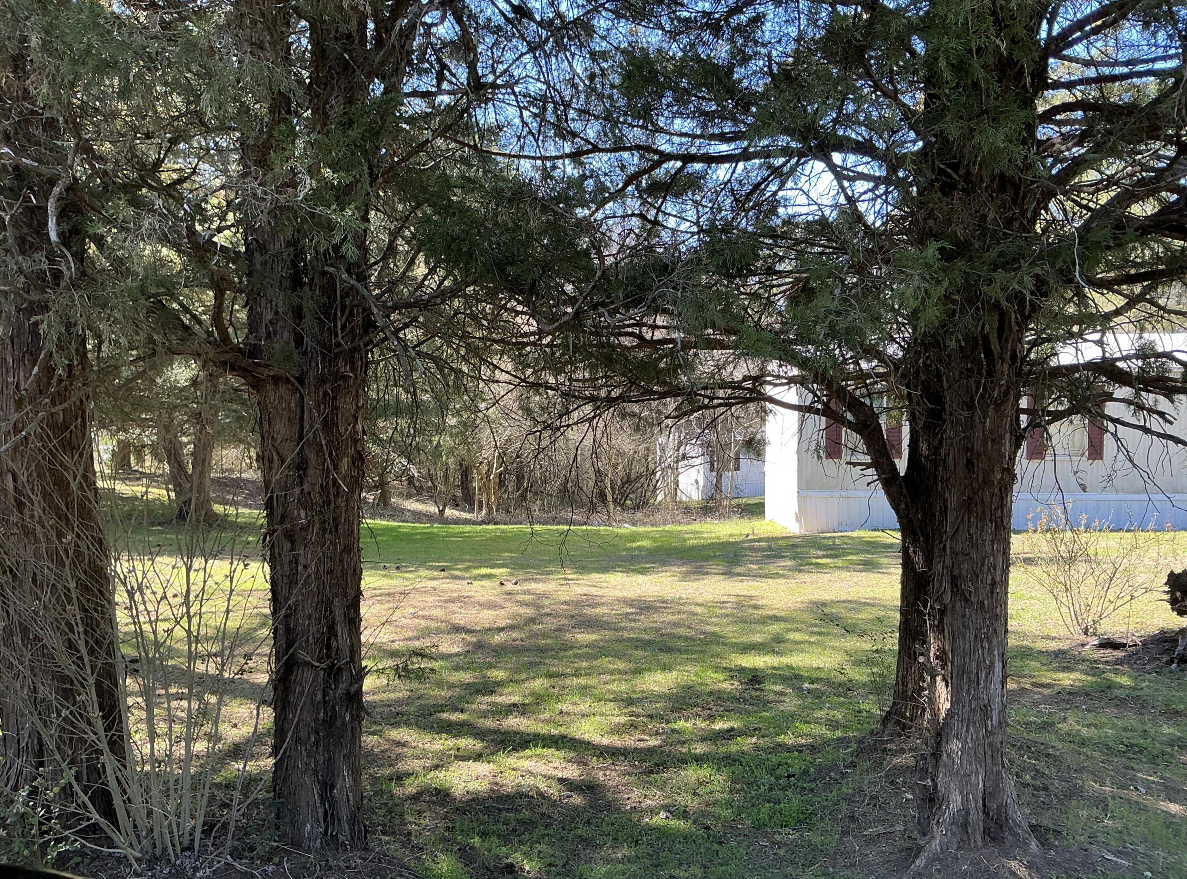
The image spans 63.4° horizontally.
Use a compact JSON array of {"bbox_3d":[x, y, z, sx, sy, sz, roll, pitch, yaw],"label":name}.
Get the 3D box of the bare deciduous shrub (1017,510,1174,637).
[{"bbox_3d":[4.390,1.150,8.400,1.300,1.150,1.200,0,0,0],"label":"bare deciduous shrub"}]

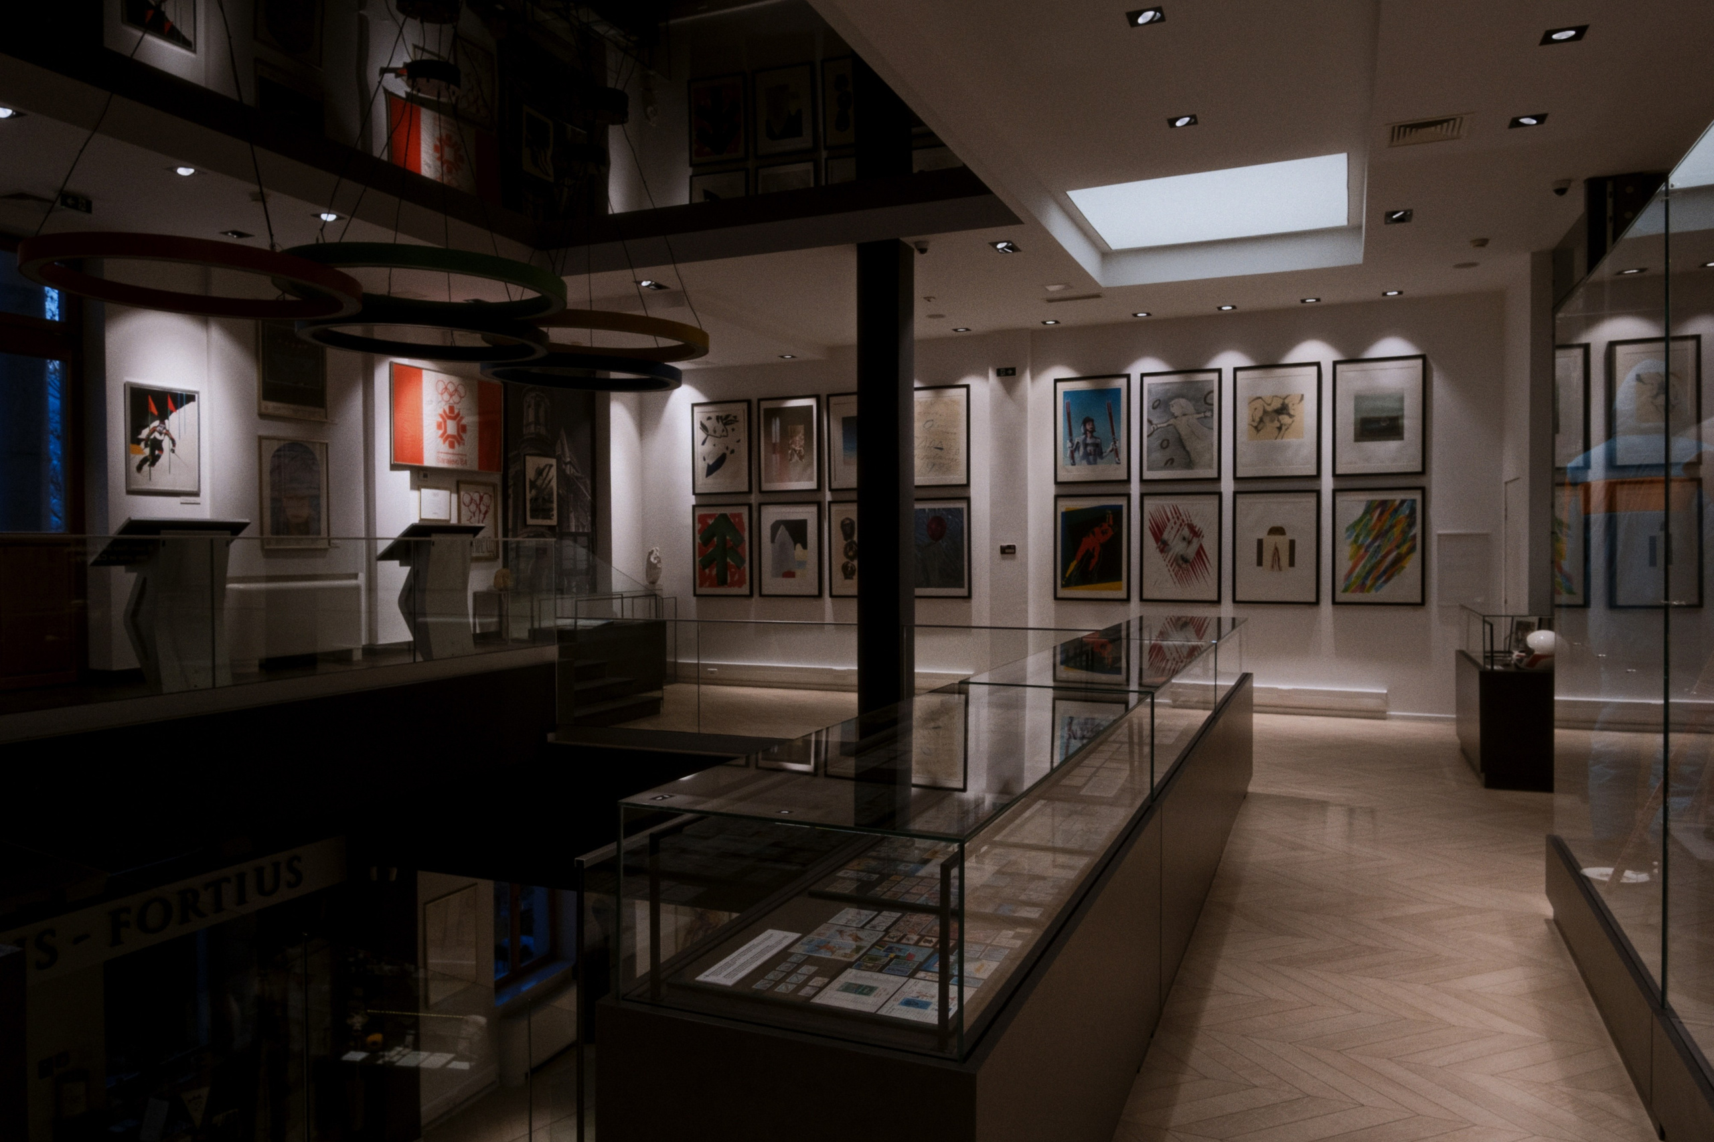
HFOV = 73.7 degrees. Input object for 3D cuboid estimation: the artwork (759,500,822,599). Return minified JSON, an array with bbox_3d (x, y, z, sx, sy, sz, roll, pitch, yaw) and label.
[{"bbox_3d":[-0.736,-0.231,12.618,0.750,1.045,0.030,0,1,23],"label":"artwork"}]

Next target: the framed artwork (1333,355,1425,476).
[{"bbox_3d":[4.773,-1.404,10.452,0.760,1.063,0.033,0,1,23],"label":"framed artwork"}]

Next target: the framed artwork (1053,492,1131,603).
[{"bbox_3d":[2.366,-0.226,11.488,0.760,1.063,0.033,0,1,23],"label":"framed artwork"}]

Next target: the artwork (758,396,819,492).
[{"bbox_3d":[-0.742,-1.389,12.592,0.750,1.045,0.030,0,1,23],"label":"artwork"}]

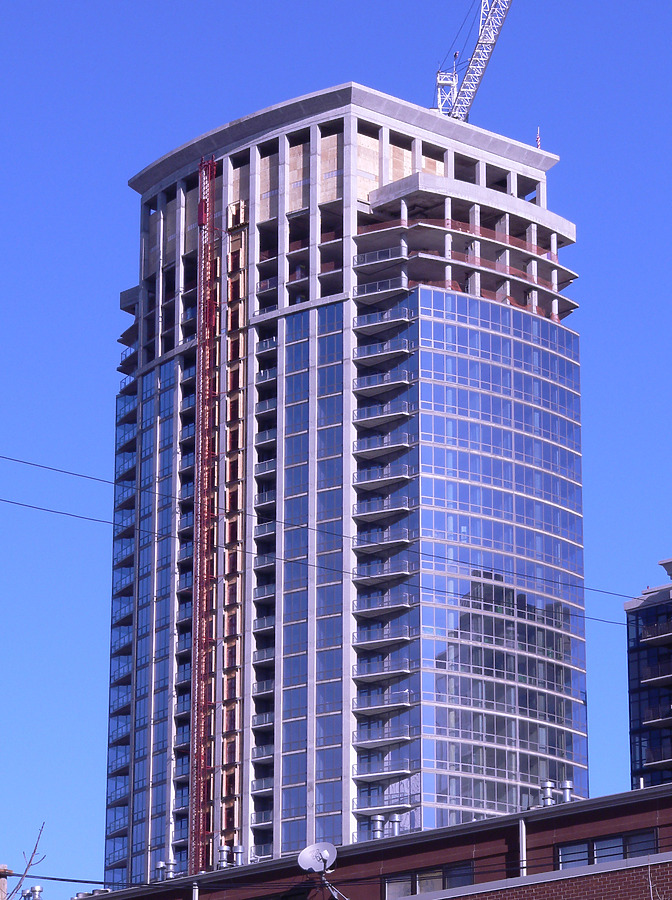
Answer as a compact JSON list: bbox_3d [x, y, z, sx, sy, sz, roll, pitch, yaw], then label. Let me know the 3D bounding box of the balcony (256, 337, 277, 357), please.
[{"bbox_3d":[-6.127,-9.855,292.143,2.900,1.200,1.500,-15,-23,40],"label":"balcony"}]

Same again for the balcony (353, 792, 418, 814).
[{"bbox_3d":[4.340,31.050,267.310,5.370,1.270,2.300,-13,-21,37],"label":"balcony"}]

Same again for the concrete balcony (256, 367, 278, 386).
[{"bbox_3d":[-6.300,-7.018,296.519,3.000,1.250,1.350,-13,-20,40],"label":"concrete balcony"}]

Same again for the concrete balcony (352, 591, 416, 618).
[{"bbox_3d":[4.681,14.569,283.920,5.950,1.270,2.300,-10,-18,32],"label":"concrete balcony"}]

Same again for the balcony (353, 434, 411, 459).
[{"bbox_3d":[4.575,-0.344,281.650,5.610,1.250,2.440,-10,-20,29],"label":"balcony"}]

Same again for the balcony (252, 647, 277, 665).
[{"bbox_3d":[-6.208,19.263,283.065,2.900,1.200,1.500,-15,-23,40],"label":"balcony"}]

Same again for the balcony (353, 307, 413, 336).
[{"bbox_3d":[4.722,-12.243,291.357,5.950,1.270,2.300,-10,-18,32],"label":"balcony"}]

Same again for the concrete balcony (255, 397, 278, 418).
[{"bbox_3d":[-5.890,-3.850,286.570,3.090,1.270,1.800,-15,-23,41],"label":"concrete balcony"}]

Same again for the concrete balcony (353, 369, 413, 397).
[{"bbox_3d":[4.360,-6.250,278.720,5.370,1.270,2.300,-13,-21,37],"label":"concrete balcony"}]

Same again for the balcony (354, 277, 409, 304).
[{"bbox_3d":[4.370,-14.860,281.350,5.370,1.270,2.300,-13,-21,37],"label":"balcony"}]

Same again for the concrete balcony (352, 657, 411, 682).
[{"bbox_3d":[4.519,20.039,275.295,5.610,1.250,2.440,-10,-20,29],"label":"concrete balcony"}]

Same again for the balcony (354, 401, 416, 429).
[{"bbox_3d":[4.718,-3.237,288.859,5.950,1.270,2.300,-10,-18,32],"label":"balcony"}]

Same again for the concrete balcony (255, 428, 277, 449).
[{"bbox_3d":[-6.295,-1.045,294.862,3.000,1.250,1.350,-13,-20,40],"label":"concrete balcony"}]

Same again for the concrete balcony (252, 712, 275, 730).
[{"bbox_3d":[-5.910,24.830,277.800,3.090,1.270,1.800,-15,-23,41],"label":"concrete balcony"}]

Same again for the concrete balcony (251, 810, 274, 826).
[{"bbox_3d":[-6.388,34.677,284.954,3.000,1.250,1.350,-13,-20,40],"label":"concrete balcony"}]

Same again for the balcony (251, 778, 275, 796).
[{"bbox_3d":[-6.240,30.910,279.433,2.900,1.200,1.500,-15,-23,40],"label":"balcony"}]

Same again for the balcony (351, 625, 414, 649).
[{"bbox_3d":[4.350,16.700,271.700,5.370,1.270,2.300,-13,-21,37],"label":"balcony"}]

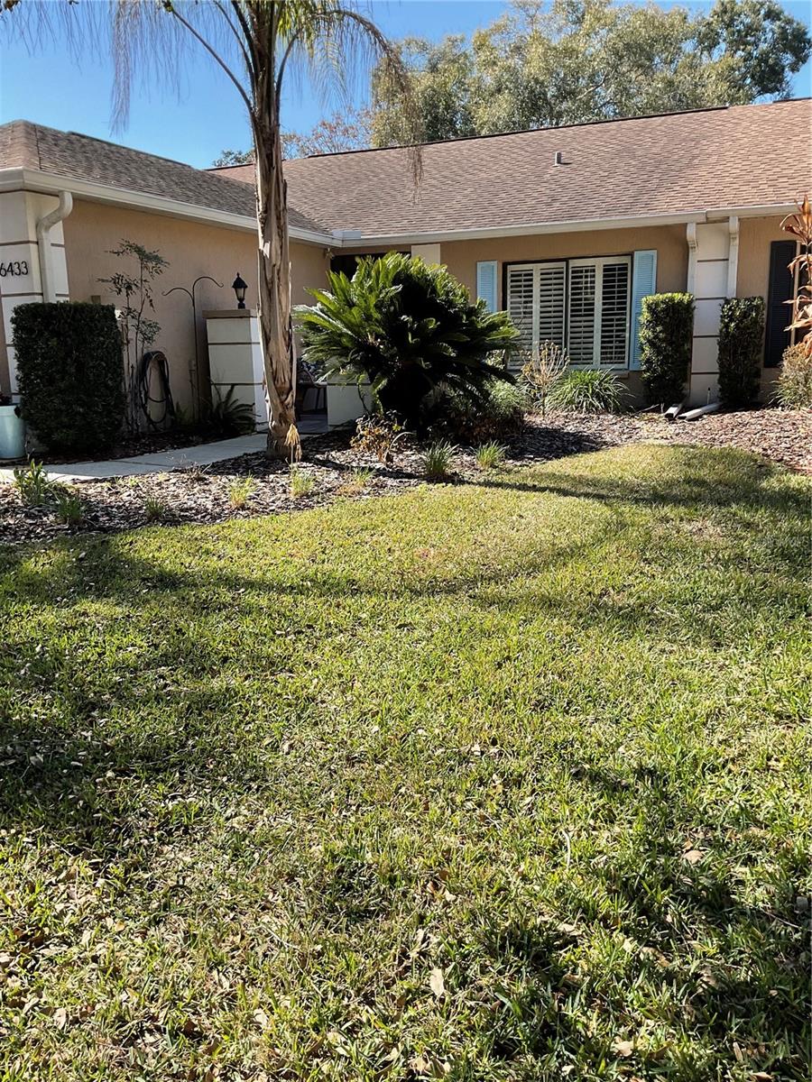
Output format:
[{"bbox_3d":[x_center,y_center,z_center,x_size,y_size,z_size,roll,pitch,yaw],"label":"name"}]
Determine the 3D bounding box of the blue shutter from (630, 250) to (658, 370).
[{"bbox_3d":[3.333,-3.215,12.704,0.324,1.624,0.045,4,13,25],"label":"blue shutter"}]

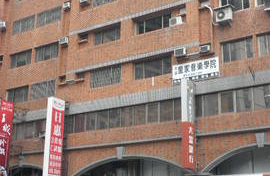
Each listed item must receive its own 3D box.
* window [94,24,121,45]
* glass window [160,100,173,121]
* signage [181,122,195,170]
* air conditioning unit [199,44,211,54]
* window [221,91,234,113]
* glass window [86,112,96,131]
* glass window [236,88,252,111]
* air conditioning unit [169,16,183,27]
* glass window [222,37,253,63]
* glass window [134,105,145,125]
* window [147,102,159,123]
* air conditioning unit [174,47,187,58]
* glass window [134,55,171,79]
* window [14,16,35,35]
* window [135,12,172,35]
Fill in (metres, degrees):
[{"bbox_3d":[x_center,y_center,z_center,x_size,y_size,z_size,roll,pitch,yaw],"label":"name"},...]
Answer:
[{"bbox_3d":[-2.026,-3.880,34.783,2.412,1.133,0.120,-11,-20,32],"label":"window"},{"bbox_3d":[2.061,1.501,30.194,0.990,1.324,0.120,-10,-21,33],"label":"glass window"},{"bbox_3d":[3.170,3.408,27.703,0.394,2.697,0.770,-11,-20,32],"label":"signage"},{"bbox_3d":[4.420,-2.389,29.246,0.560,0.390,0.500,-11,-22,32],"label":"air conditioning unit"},{"bbox_3d":[5.706,0.870,28.788,0.871,1.336,0.100,-11,-22,32],"label":"window"},{"bbox_3d":[-3.191,2.494,34.439,0.896,1.371,0.100,-11,-22,32],"label":"glass window"},{"bbox_3d":[6.485,0.700,27.762,0.935,1.325,0.120,-10,-20,33],"label":"glass window"},{"bbox_3d":[2.770,-4.389,31.610,0.800,0.560,0.300,-10,-21,33],"label":"air conditioning unit"},{"bbox_3d":[6.307,-2.347,28.847,2.001,1.332,0.120,-10,-20,33],"label":"glass window"},{"bbox_3d":[0.365,1.811,31.323,0.928,1.322,0.120,-10,-21,33],"label":"glass window"},{"bbox_3d":[1.179,1.665,30.780,0.877,1.332,0.120,-10,-21,33],"label":"window"},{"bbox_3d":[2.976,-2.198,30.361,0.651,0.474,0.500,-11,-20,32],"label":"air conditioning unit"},{"bbox_3d":[1.207,-1.315,31.106,2.844,1.208,0.150,-11,-22,32],"label":"glass window"},{"bbox_3d":[-9.489,-5.329,39.994,2.617,1.260,0.150,-11,-22,32],"label":"window"},{"bbox_3d":[1.230,-4.380,32.136,2.883,1.174,0.150,-11,-22,32],"label":"window"}]

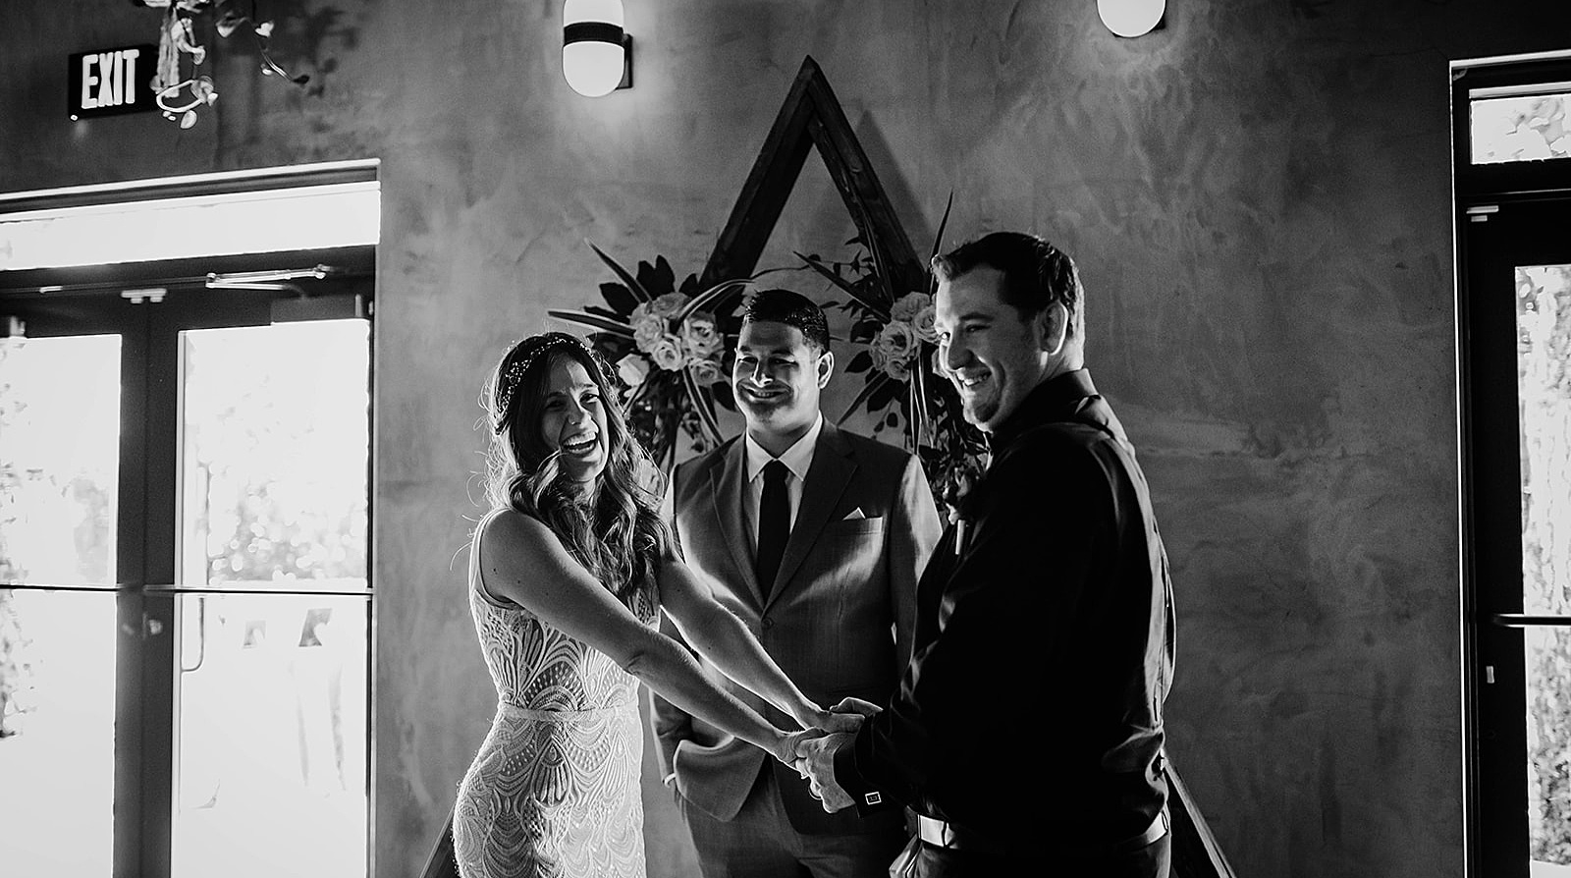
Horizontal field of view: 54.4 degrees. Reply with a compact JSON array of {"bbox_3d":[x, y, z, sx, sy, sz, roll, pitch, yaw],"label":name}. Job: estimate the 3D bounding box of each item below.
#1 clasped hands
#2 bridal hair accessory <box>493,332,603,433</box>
[{"bbox_3d":[0.061,0.426,2.080,0.140,0.125,0.150,-2,-3,30],"label":"clasped hands"},{"bbox_3d":[-0.352,-0.085,2.290,0.160,0.115,0.130,-10,1,-29],"label":"bridal hair accessory"}]

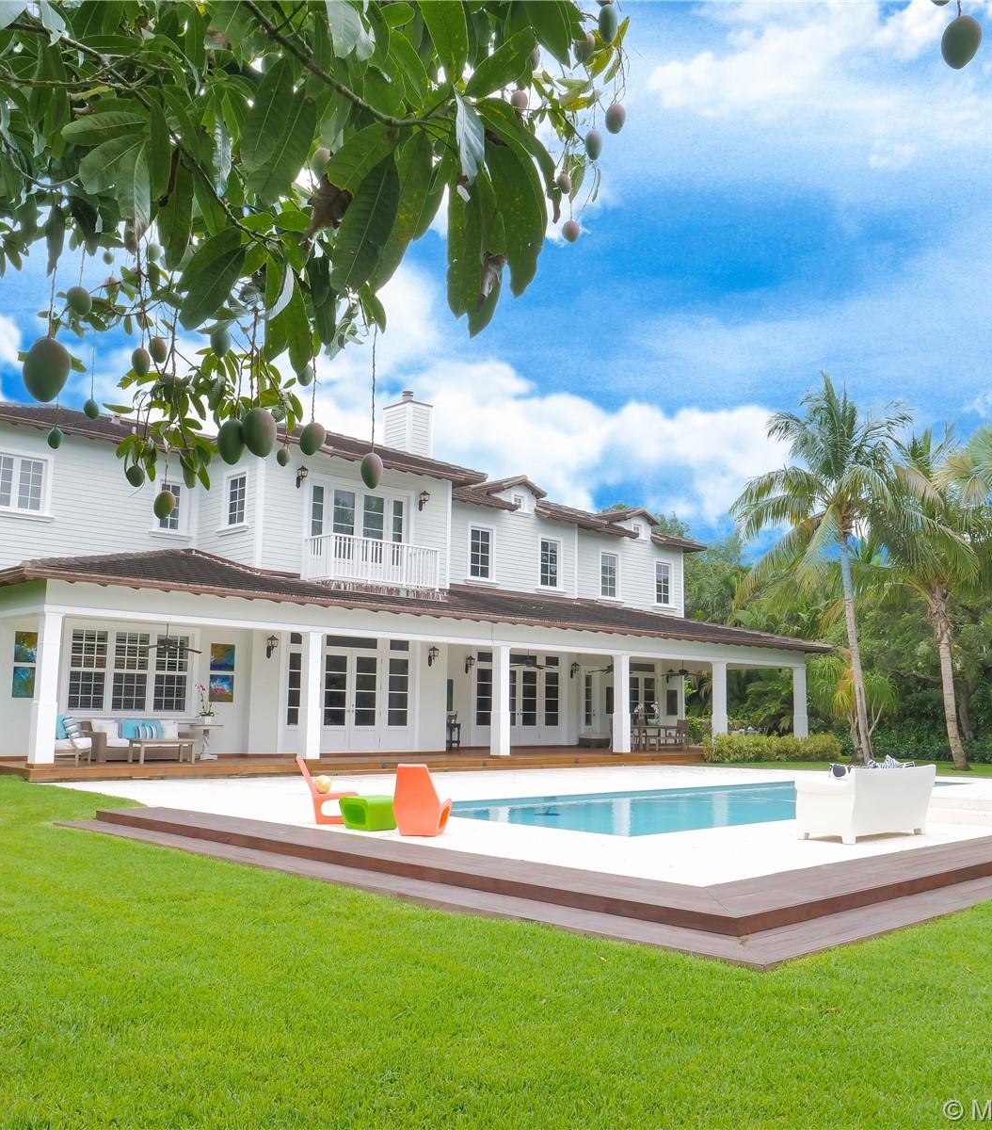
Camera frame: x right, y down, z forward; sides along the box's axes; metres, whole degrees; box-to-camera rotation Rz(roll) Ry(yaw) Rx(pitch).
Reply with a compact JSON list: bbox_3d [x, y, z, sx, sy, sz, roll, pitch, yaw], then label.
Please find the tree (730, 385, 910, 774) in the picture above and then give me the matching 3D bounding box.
[{"bbox_3d":[9.821,-0.040,31.297,5.100,11.837,5.100,1,-8,0],"label":"tree"}]

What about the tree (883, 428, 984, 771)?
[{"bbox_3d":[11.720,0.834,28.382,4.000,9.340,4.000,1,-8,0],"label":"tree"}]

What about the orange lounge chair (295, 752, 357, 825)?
[{"bbox_3d":[-1.996,2.657,12.430,0.740,0.800,0.520,2,-8,-8],"label":"orange lounge chair"}]

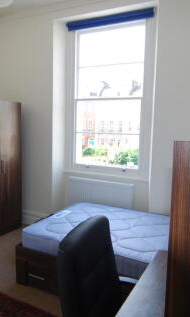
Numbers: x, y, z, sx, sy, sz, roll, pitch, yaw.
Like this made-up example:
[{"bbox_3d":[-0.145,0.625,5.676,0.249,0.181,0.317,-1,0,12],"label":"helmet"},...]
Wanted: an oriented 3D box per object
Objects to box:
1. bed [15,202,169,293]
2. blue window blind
[{"bbox_3d":[0.393,0.969,2.448,2.000,0.522,1.211,4,6,23],"label":"bed"},{"bbox_3d":[0.162,-1.836,3.192,1.250,0.110,0.070,4,6,23],"label":"blue window blind"}]

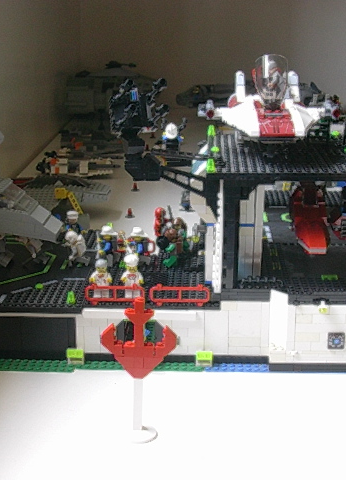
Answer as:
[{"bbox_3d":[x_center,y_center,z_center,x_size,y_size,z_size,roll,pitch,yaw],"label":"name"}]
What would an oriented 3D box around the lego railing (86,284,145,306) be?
[{"bbox_3d":[-0.058,0.054,0.825,0.060,0.021,0.007,1,17,2],"label":"lego railing"}]

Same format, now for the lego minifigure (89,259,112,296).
[{"bbox_3d":[-0.072,0.040,0.836,0.024,0.043,0.015,1,17,2],"label":"lego minifigure"}]

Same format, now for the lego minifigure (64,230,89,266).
[{"bbox_3d":[-0.109,0.010,0.936,0.027,0.040,0.022,-6,18,-17],"label":"lego minifigure"}]

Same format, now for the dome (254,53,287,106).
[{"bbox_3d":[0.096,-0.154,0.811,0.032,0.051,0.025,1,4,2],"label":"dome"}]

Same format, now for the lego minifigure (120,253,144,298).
[{"bbox_3d":[-0.040,0.038,0.834,0.024,0.047,0.015,1,17,2],"label":"lego minifigure"}]

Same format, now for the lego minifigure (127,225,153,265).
[{"bbox_3d":[-0.036,0.007,0.936,0.025,0.043,0.022,-7,18,-22],"label":"lego minifigure"}]

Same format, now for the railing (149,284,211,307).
[{"bbox_3d":[0.007,0.054,0.822,0.060,0.021,0.007,1,17,2],"label":"railing"}]

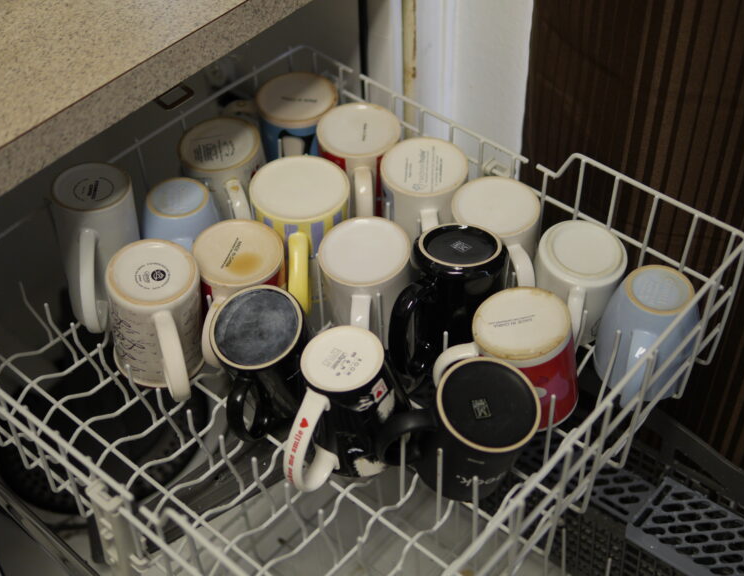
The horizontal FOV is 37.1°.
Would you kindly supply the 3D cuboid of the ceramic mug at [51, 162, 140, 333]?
[{"bbox_3d":[-0.248,-0.025,1.009,0.073,0.148,0.106,4,44,1],"label":"ceramic mug"}]

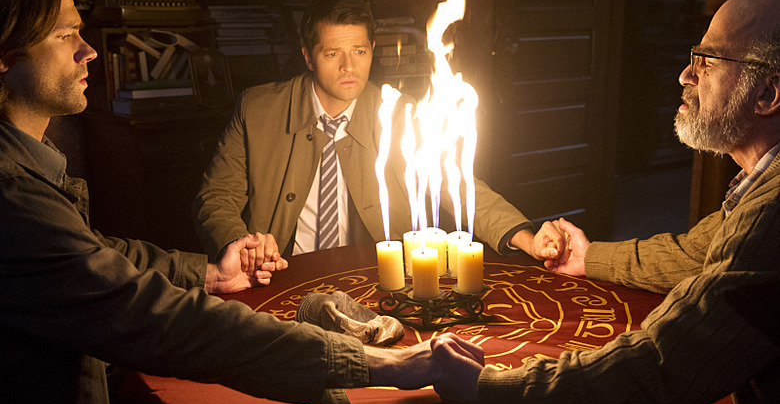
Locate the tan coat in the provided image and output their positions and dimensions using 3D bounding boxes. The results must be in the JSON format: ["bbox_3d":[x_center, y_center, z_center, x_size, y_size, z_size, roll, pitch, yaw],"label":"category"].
[{"bbox_3d":[-0.106,0.030,2.073,0.740,0.660,0.520,-5,12,-13],"label":"tan coat"}]

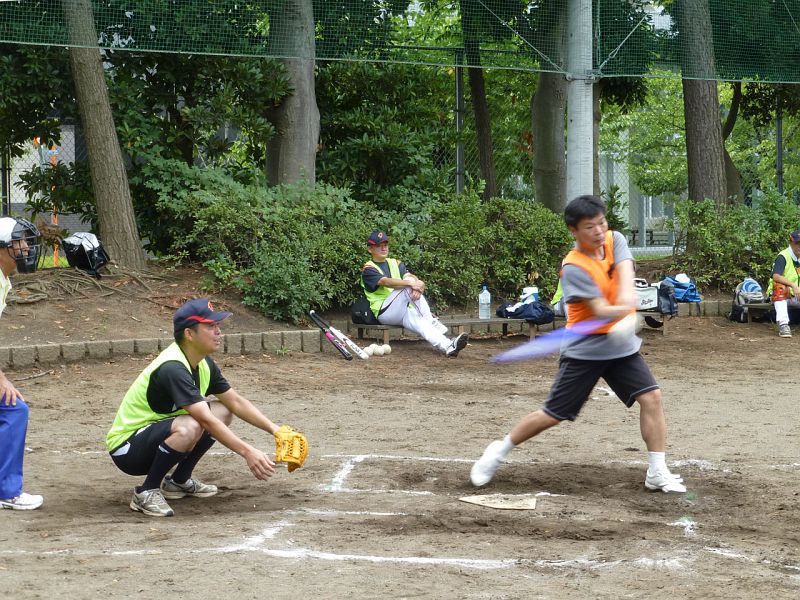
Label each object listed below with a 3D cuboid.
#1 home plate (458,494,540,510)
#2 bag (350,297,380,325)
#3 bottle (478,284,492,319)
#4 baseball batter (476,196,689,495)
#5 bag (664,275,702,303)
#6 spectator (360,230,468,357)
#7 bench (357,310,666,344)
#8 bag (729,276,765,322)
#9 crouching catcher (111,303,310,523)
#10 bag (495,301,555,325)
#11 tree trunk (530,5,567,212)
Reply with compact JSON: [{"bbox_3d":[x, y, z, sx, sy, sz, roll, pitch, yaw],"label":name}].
[{"bbox_3d":[0.540,1.112,10.000,0.432,0.025,0.432,0,4,5],"label":"home plate"},{"bbox_3d":[-0.315,0.099,17.150,0.310,0.270,0.200,-2,4,-22],"label":"bag"},{"bbox_3d":[0.810,0.016,17.300,0.105,0.320,0.095,-2,4,-22],"label":"bottle"},{"bbox_3d":[0.997,0.243,10.200,1.050,1.650,0.720,-2,4,-18],"label":"baseball batter"},{"bbox_3d":[2.971,-0.121,19.200,0.380,0.290,0.280,-2,4,-15],"label":"bag"},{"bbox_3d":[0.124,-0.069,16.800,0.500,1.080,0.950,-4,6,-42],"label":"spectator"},{"bbox_3d":[1.075,0.255,17.600,3.150,0.210,0.400,-2,4,-21],"label":"bench"},{"bbox_3d":[3.549,-0.005,18.700,0.340,0.450,0.280,-1,4,-10],"label":"bag"},{"bbox_3d":[-1.044,0.585,9.850,0.920,1.090,0.600,1,4,20],"label":"crouching catcher"},{"bbox_3d":[1.203,0.115,17.500,0.530,0.240,0.270,-2,4,-22],"label":"bag"},{"bbox_3d":[1.797,-2.024,21.800,0.420,3.600,0.420,-1,4,0],"label":"tree trunk"}]

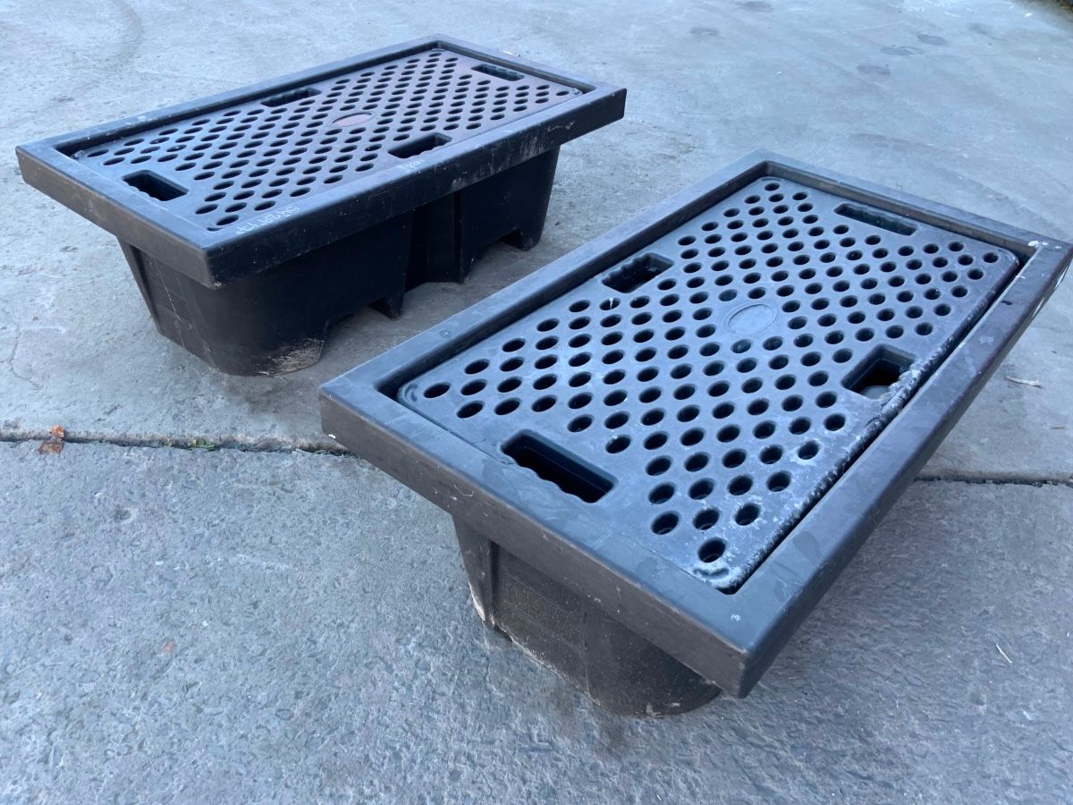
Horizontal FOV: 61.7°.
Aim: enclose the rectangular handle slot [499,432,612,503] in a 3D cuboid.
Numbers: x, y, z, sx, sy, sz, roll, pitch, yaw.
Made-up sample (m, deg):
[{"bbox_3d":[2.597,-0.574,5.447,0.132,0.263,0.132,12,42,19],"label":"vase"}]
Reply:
[{"bbox_3d":[0.025,0.102,1.209,0.164,0.040,0.061,28,44,30],"label":"rectangular handle slot"}]

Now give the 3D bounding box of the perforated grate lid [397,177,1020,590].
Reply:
[{"bbox_3d":[0.367,-0.133,1.543,0.577,0.040,1.167,28,44,30],"label":"perforated grate lid"}]

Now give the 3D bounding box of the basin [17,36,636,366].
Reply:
[{"bbox_3d":[-0.431,-0.486,2.226,0.661,0.457,1.250,28,43,29],"label":"basin"}]

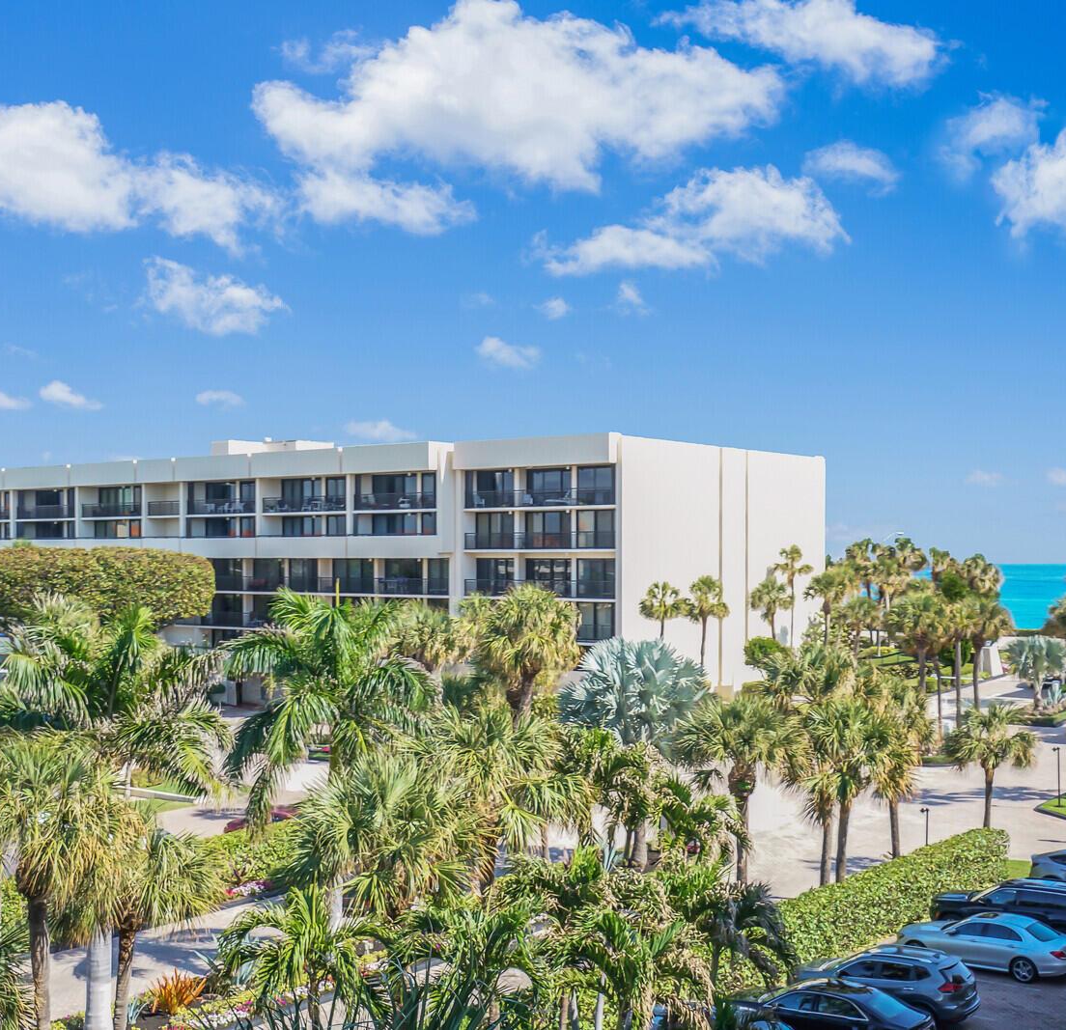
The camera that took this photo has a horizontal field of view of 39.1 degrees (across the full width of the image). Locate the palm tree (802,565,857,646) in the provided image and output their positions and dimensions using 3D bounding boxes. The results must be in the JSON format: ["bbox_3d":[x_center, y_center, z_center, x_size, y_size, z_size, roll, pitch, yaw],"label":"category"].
[{"bbox_3d":[24.027,9.088,121.777,4.040,10.054,4.040,0,-2,11],"label":"palm tree"}]

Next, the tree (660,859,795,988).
[{"bbox_3d":[4.556,9.921,35.210,3.141,3.674,3.141,0,-2,7],"label":"tree"}]

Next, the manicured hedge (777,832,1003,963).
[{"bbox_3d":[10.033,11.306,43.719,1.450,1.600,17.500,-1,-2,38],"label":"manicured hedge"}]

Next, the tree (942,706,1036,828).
[{"bbox_3d":[17.300,9.971,56.717,3.500,5.400,3.500,0,-2,0],"label":"tree"}]

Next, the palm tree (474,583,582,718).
[{"bbox_3d":[-0.195,7.460,53.794,3.860,10.030,3.860,0,-2,0],"label":"palm tree"}]

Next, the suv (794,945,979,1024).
[{"bbox_3d":[8.500,11.392,36.904,4.690,1.720,1.840,-1,-2,37],"label":"suv"}]

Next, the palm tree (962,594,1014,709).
[{"bbox_3d":[27.757,9.079,91.613,3.038,8.512,3.038,-1,-2,17],"label":"palm tree"}]

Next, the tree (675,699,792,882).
[{"bbox_3d":[6.441,8.996,47.744,3.860,6.580,3.860,0,-2,0],"label":"tree"}]

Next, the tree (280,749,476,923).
[{"bbox_3d":[-3.948,9.085,38.736,4.860,6.040,4.860,0,-2,0],"label":"tree"}]

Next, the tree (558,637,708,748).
[{"bbox_3d":[3.544,8.325,52.816,5.190,8.023,5.190,0,-2,4],"label":"tree"}]

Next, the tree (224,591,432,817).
[{"bbox_3d":[-5.579,7.112,40.799,5.670,10.120,5.670,0,-2,0],"label":"tree"}]

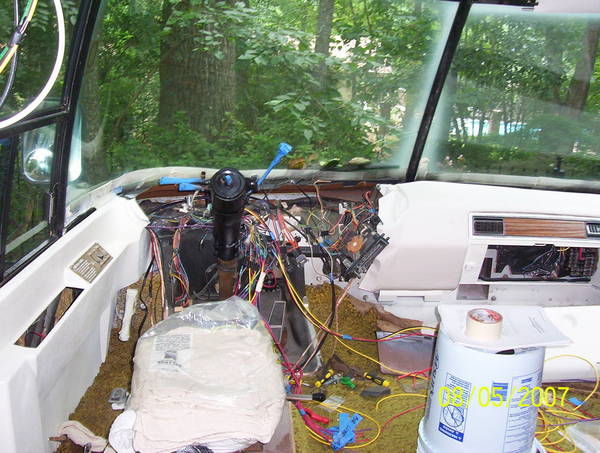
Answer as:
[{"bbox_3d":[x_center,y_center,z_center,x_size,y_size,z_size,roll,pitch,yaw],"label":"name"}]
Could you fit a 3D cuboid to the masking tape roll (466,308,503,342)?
[{"bbox_3d":[0.449,0.241,1.820,0.084,0.048,0.084,2,19,0],"label":"masking tape roll"}]

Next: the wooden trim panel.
[{"bbox_3d":[0.774,0.007,2.360,0.258,0.056,0.012,2,-3,-2],"label":"wooden trim panel"}]

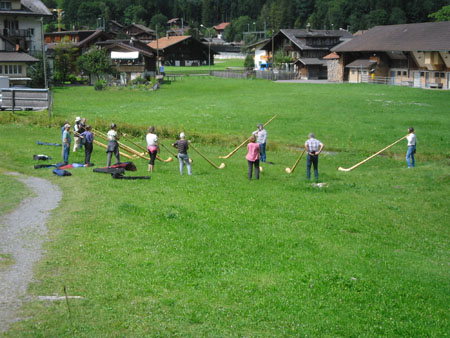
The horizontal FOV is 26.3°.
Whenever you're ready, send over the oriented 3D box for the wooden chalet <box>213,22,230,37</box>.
[{"bbox_3d":[-1.247,-57.243,400.000,8.500,7.200,8.500,2,7,14],"label":"wooden chalet"}]

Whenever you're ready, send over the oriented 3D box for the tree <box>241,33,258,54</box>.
[{"bbox_3d":[7.255,-36.884,285.000,5.400,7.000,5.400,0,7,0],"label":"tree"}]

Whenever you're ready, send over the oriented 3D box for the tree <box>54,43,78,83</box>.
[{"bbox_3d":[-23.878,-15.931,145.000,3.600,6.200,3.600,0,7,0],"label":"tree"}]

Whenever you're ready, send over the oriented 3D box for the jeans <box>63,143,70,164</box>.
[{"bbox_3d":[-7.015,-0.686,42.600,0.330,0.960,0.400,3,8,21],"label":"jeans"}]

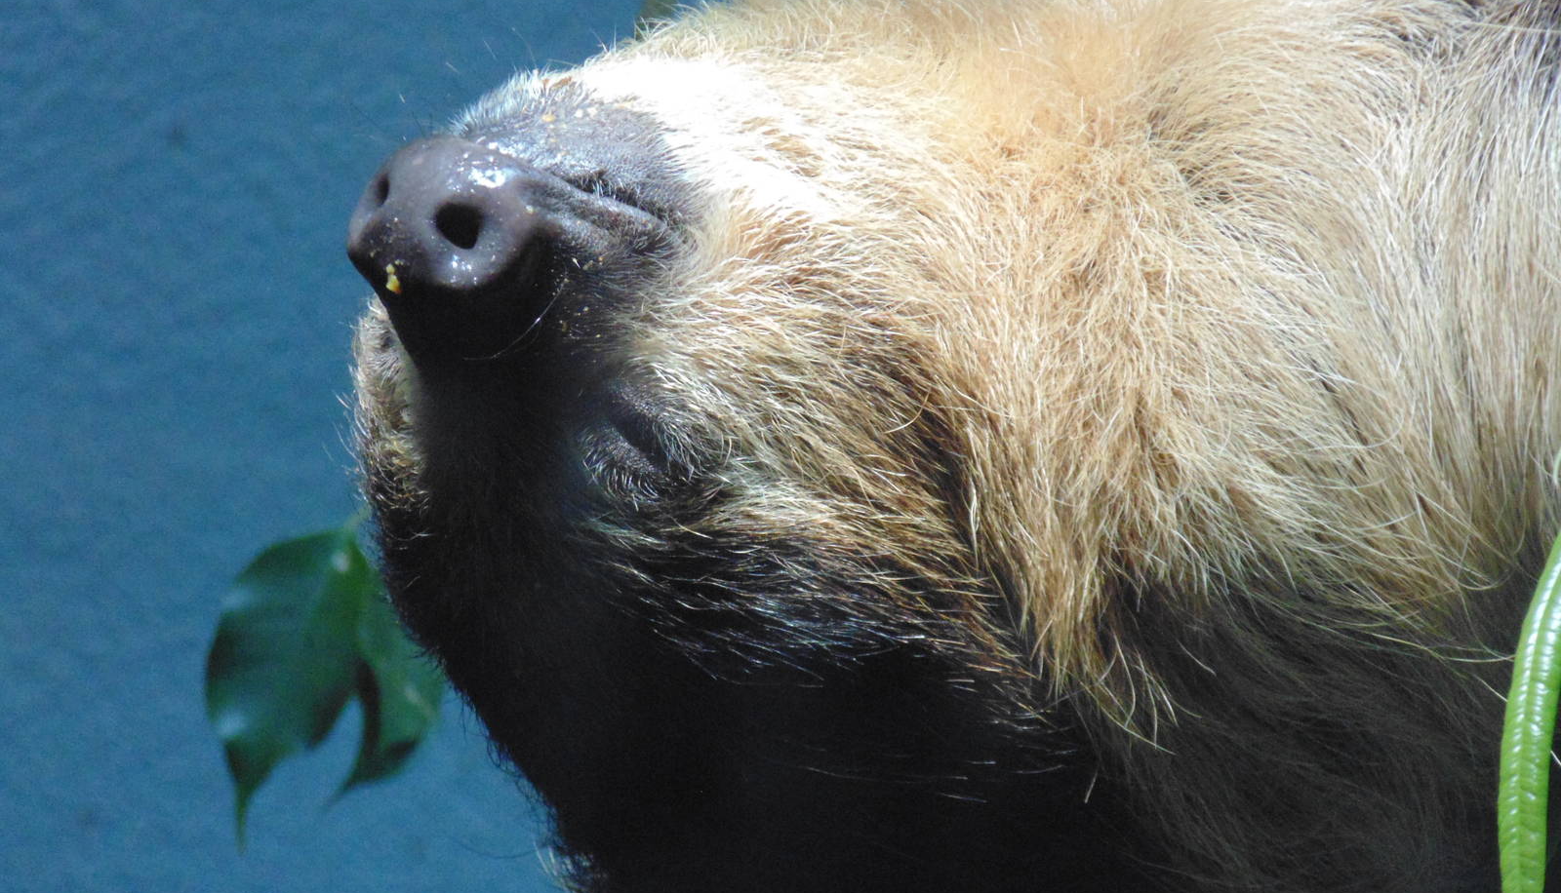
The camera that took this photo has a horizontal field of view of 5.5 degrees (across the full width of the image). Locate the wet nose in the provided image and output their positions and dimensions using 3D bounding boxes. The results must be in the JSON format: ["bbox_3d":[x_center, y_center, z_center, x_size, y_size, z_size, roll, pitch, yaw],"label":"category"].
[{"bbox_3d":[-0.054,-0.034,2.710,0.031,0.029,0.028,24,1,42],"label":"wet nose"}]

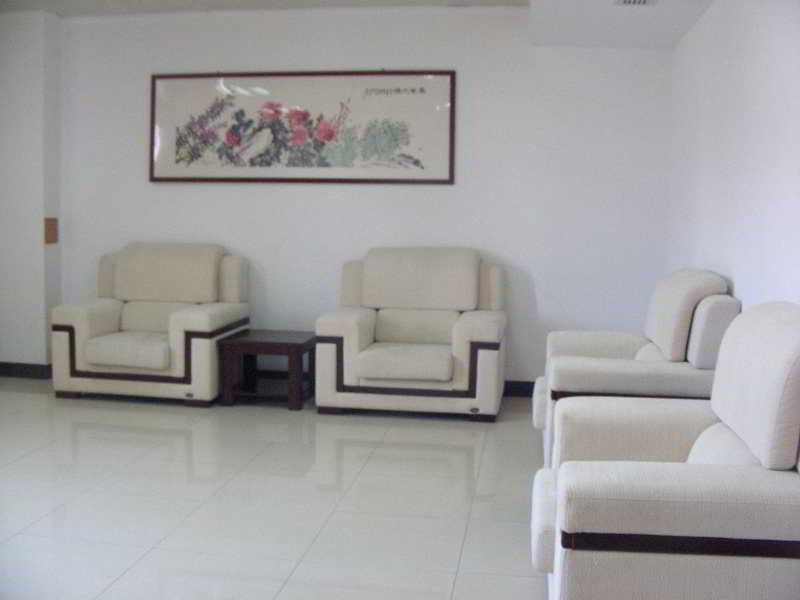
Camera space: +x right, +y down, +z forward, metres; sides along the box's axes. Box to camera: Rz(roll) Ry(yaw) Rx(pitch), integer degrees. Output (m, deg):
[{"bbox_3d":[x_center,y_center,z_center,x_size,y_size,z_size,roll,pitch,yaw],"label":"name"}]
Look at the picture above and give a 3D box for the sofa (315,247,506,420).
[{"bbox_3d":[0.101,0.196,5.975,1.187,1.074,0.886,2,5,9],"label":"sofa"}]

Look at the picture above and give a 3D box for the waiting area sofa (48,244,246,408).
[{"bbox_3d":[-1.775,0.139,6.331,1.187,1.074,0.886,2,6,11],"label":"waiting area sofa"}]

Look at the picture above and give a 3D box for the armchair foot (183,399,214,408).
[{"bbox_3d":[-1.353,0.690,5.959,0.195,0.048,0.110,2,6,8],"label":"armchair foot"}]

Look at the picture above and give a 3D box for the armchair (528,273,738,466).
[{"bbox_3d":[1.158,0.345,4.531,0.926,1.074,1.187,1,5,8],"label":"armchair"}]

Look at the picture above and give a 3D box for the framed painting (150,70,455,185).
[{"bbox_3d":[-0.732,-1.246,6.387,2.265,0.784,0.044,1,5,8],"label":"framed painting"}]

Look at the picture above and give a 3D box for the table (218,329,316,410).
[{"bbox_3d":[-0.888,0.476,6.173,0.591,0.453,0.611,1,5,8],"label":"table"}]

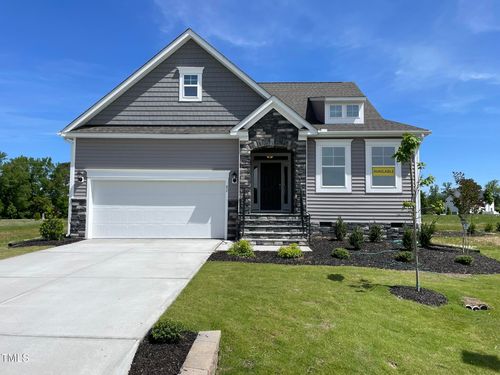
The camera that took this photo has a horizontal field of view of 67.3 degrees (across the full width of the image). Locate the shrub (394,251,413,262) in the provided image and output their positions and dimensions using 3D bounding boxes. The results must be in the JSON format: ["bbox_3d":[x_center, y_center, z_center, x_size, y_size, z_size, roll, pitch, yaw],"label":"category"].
[{"bbox_3d":[3.849,1.731,9.400,0.463,0.293,0.460,0,-3,0],"label":"shrub"}]

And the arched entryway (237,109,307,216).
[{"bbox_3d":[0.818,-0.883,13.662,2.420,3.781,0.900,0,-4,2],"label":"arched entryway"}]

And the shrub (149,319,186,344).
[{"bbox_3d":[-0.882,1.534,4.014,0.400,0.280,0.380,0,-4,2],"label":"shrub"}]

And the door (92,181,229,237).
[{"bbox_3d":[-3.346,0.794,13.680,4.929,2.171,0.120,0,-3,0],"label":"door"}]

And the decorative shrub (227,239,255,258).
[{"bbox_3d":[-0.232,1.569,9.700,0.723,0.478,0.680,0,-3,0],"label":"decorative shrub"}]

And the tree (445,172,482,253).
[{"bbox_3d":[6.155,0.733,10.800,1.064,2.330,0.980,0,-3,0],"label":"tree"}]

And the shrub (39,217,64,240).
[{"bbox_3d":[-6.916,1.453,13.100,0.890,0.778,0.820,0,-3,0],"label":"shrub"}]

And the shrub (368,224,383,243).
[{"bbox_3d":[4.194,1.535,12.530,0.480,0.600,0.460,0,-4,2],"label":"shrub"}]

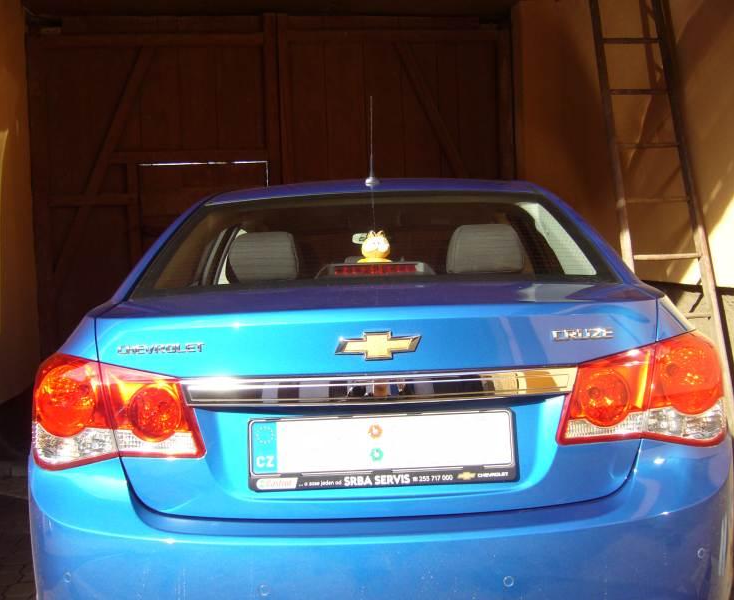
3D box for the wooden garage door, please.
[{"bbox_3d":[-0.728,-0.709,6.566,3.870,3.140,0.110,-2,2,-3],"label":"wooden garage door"}]

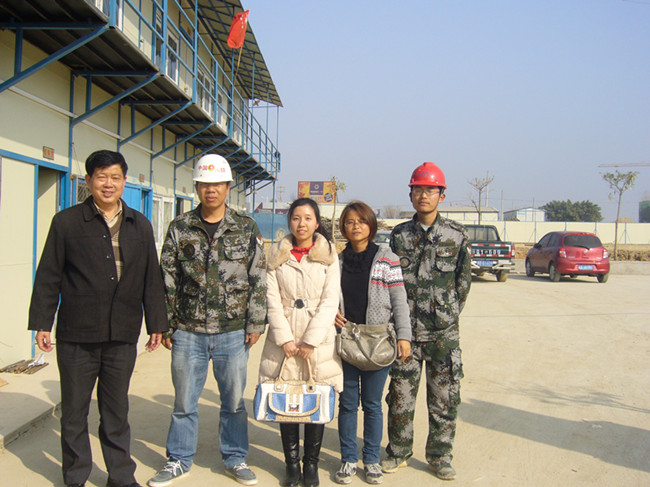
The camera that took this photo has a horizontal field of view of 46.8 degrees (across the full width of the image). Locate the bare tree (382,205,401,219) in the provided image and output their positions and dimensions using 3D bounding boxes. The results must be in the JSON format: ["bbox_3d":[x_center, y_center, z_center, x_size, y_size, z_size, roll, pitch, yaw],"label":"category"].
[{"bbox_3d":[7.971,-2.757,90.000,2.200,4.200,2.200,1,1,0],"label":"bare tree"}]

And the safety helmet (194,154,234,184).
[{"bbox_3d":[-0.606,-0.403,4.060,0.215,0.155,0.275,1,8,-5],"label":"safety helmet"}]

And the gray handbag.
[{"bbox_3d":[0.225,0.551,4.020,0.325,0.260,0.130,1,1,3],"label":"gray handbag"}]

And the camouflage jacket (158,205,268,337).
[{"bbox_3d":[-0.609,0.142,4.100,0.575,0.700,0.300,1,1,-2],"label":"camouflage jacket"}]

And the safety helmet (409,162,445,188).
[{"bbox_3d":[0.587,-0.388,4.280,0.215,0.150,0.270,1,4,20],"label":"safety helmet"}]

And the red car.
[{"bbox_3d":[7.750,0.440,24.250,1.680,1.540,3.780,1,1,-2],"label":"red car"}]

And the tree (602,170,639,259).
[{"bbox_3d":[11.925,-1.130,30.300,1.450,3.600,1.400,1,1,0],"label":"tree"}]

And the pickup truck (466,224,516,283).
[{"bbox_3d":[4.820,0.280,24.600,1.720,1.740,5.000,1,1,0],"label":"pickup truck"}]

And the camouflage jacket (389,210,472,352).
[{"bbox_3d":[0.600,0.207,4.310,0.490,0.740,0.320,1,1,15],"label":"camouflage jacket"}]

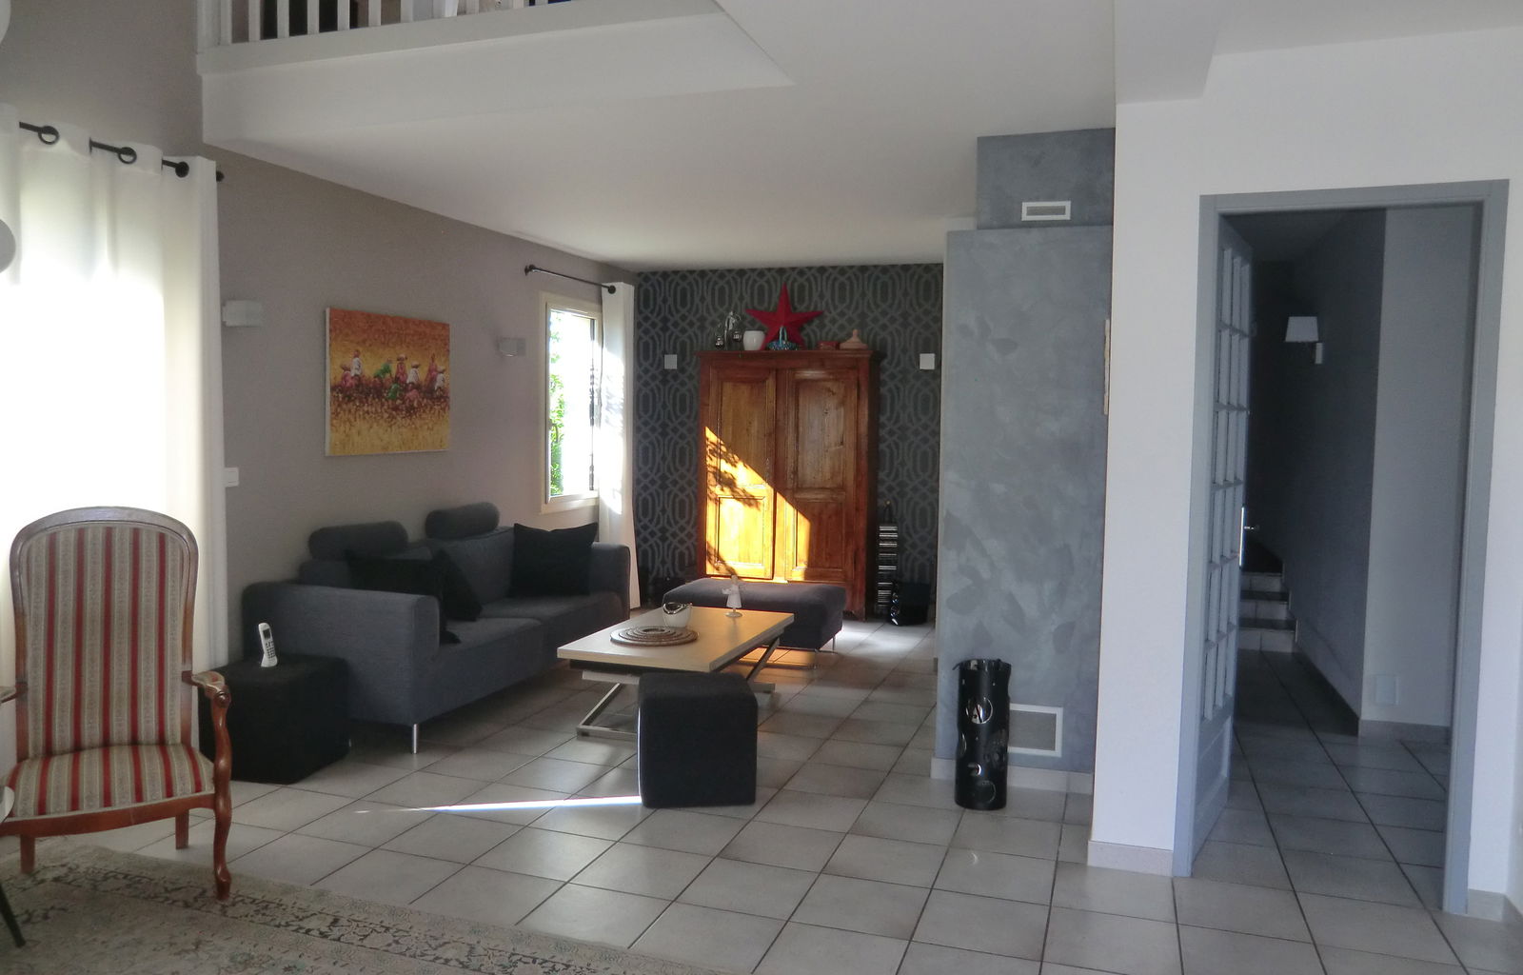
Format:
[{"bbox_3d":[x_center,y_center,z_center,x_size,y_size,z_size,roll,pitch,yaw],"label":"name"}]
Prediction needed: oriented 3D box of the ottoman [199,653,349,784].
[{"bbox_3d":[-1.896,0.890,4.131,0.394,0.399,0.394,2,3,9],"label":"ottoman"}]

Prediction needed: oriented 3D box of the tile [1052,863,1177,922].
[{"bbox_3d":[1.044,1.200,3.135,0.337,0.010,0.337,2,3,18],"label":"tile"}]

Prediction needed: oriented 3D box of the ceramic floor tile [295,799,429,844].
[{"bbox_3d":[-1.340,1.154,3.596,0.338,0.010,0.338,2,3,18],"label":"ceramic floor tile"}]

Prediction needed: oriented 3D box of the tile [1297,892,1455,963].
[{"bbox_3d":[1.704,1.230,2.943,0.337,0.010,0.337,2,3,18],"label":"tile"}]

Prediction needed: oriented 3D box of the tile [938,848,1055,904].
[{"bbox_3d":[0.720,1.192,3.236,0.337,0.010,0.337,2,3,18],"label":"tile"}]

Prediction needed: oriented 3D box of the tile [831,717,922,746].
[{"bbox_3d":[0.517,1.112,4.777,0.337,0.010,0.337,2,3,18],"label":"tile"}]

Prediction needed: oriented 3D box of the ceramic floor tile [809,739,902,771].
[{"bbox_3d":[0.399,1.123,4.421,0.337,0.010,0.337,2,3,18],"label":"ceramic floor tile"}]

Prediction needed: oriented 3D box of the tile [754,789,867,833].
[{"bbox_3d":[0.183,1.166,3.816,0.338,0.010,0.338,2,3,18],"label":"tile"}]

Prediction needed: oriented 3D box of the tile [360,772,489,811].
[{"bbox_3d":[-1.231,1.138,3.922,0.338,0.010,0.338,2,3,18],"label":"tile"}]

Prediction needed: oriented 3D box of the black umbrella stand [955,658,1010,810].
[{"bbox_3d":[0.816,0.905,3.886,0.187,0.510,0.187,2,3,18],"label":"black umbrella stand"}]

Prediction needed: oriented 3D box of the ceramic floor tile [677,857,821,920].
[{"bbox_3d":[-0.032,1.194,3.151,0.337,0.010,0.337,2,3,18],"label":"ceramic floor tile"}]

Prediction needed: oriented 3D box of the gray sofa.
[{"bbox_3d":[-1.511,0.576,5.368,0.904,0.910,1.968,2,3,18],"label":"gray sofa"}]

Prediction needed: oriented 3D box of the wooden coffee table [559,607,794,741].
[{"bbox_3d":[-0.350,0.877,4.969,0.710,0.405,1.220,2,3,18],"label":"wooden coffee table"}]

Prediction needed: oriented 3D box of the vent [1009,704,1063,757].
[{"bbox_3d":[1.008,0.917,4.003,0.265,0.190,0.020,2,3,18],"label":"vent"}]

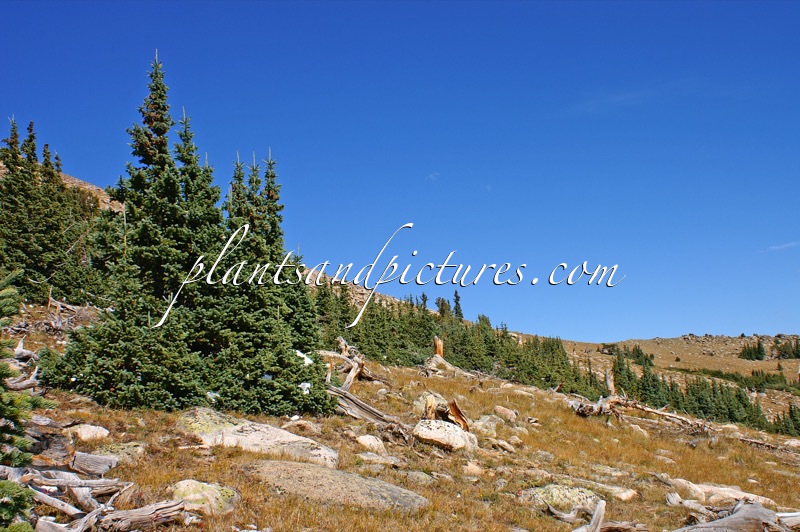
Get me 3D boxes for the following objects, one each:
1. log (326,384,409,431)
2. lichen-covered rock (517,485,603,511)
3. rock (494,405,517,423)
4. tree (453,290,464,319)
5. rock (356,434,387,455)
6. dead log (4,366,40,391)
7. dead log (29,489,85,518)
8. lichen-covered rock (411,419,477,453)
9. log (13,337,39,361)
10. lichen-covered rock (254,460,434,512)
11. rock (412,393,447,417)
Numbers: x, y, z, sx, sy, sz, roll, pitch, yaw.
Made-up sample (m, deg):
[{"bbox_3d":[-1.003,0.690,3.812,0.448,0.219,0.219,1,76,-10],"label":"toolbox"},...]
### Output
[{"bbox_3d":[-0.532,2.305,12.000,1.450,0.260,0.320,30,-3,13],"label":"log"},{"bbox_3d":[1.576,2.300,7.300,0.780,0.200,0.450,6,-4,0],"label":"lichen-covered rock"},{"bbox_3d":[1.987,2.778,13.800,0.430,0.280,0.320,-1,-5,12],"label":"rock"},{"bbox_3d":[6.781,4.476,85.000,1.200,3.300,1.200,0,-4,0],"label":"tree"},{"bbox_3d":[-0.370,2.349,9.600,0.380,0.250,0.300,6,-4,0],"label":"rock"},{"bbox_3d":[-5.307,1.581,10.300,0.460,0.320,0.200,0,-5,0],"label":"dead log"},{"bbox_3d":[-2.424,1.678,5.200,0.580,0.120,0.100,-3,-6,33],"label":"dead log"},{"bbox_3d":[0.633,2.374,10.200,0.880,0.380,0.620,-1,-5,12],"label":"lichen-covered rock"},{"bbox_3d":[-6.287,1.385,12.300,0.400,0.380,0.200,-1,-5,10],"label":"log"},{"bbox_3d":[-0.539,2.049,6.900,1.620,0.270,0.720,11,-3,9],"label":"lichen-covered rock"},{"bbox_3d":[0.477,2.098,11.100,0.540,0.360,0.450,-1,-5,10],"label":"rock"}]

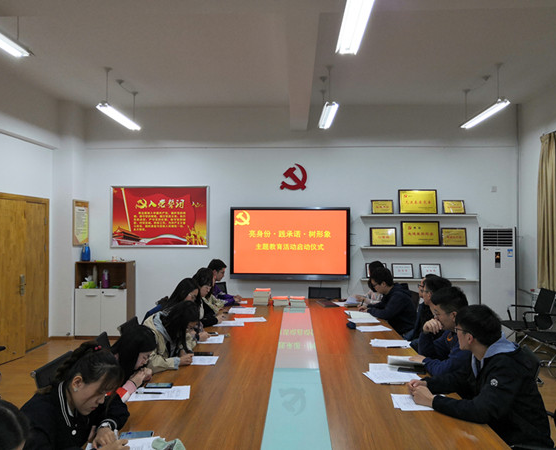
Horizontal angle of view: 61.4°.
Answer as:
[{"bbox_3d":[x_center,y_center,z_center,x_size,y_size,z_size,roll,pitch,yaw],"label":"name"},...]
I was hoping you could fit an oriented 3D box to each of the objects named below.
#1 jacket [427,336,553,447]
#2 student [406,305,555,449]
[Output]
[{"bbox_3d":[1.010,0.827,2.243,0.520,0.580,0.580,0,-1,13],"label":"jacket"},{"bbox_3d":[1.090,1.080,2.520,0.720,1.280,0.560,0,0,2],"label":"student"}]

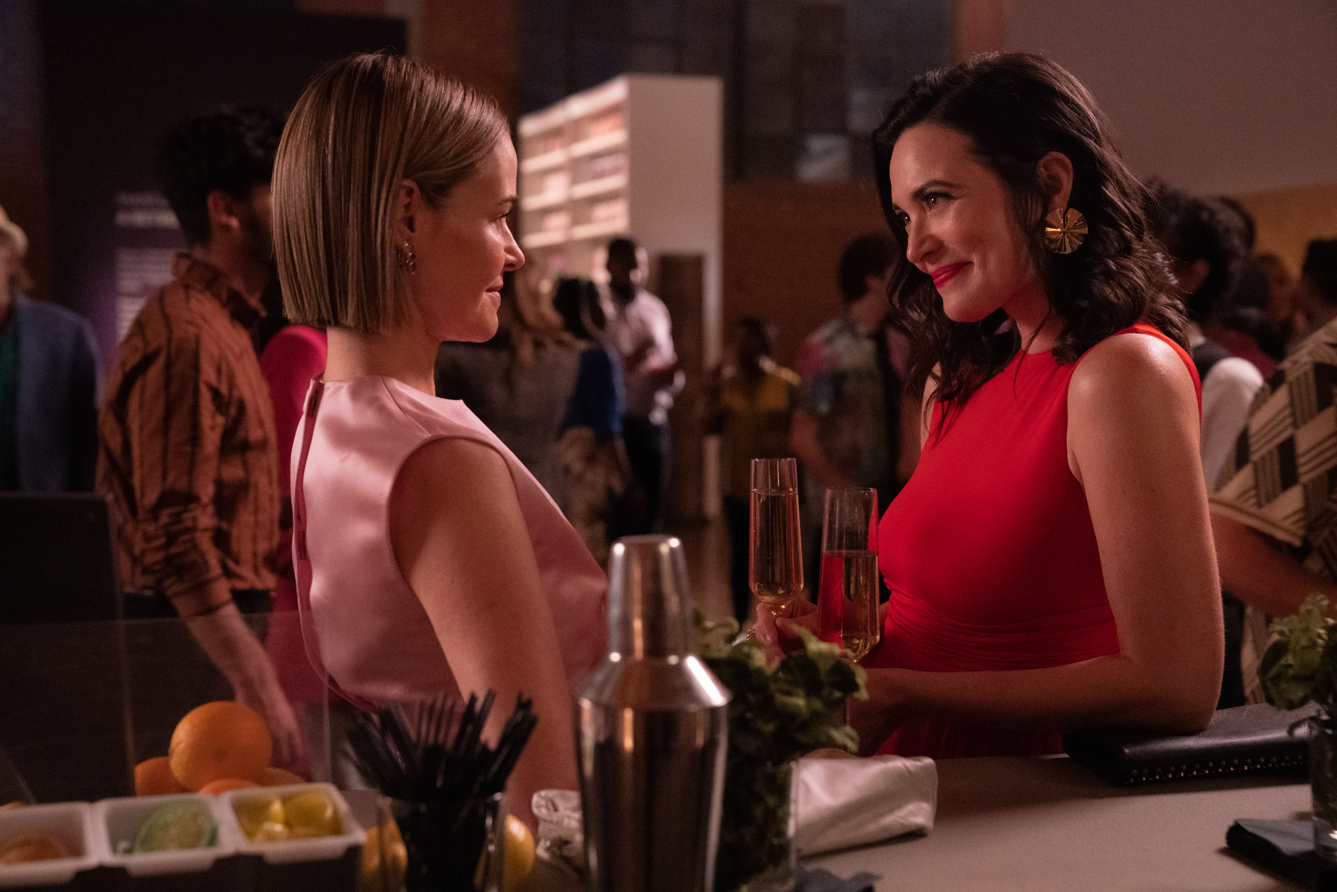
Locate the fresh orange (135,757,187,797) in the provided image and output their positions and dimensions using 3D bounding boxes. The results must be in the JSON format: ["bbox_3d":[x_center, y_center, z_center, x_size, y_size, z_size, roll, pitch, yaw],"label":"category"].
[{"bbox_3d":[-0.376,0.268,1.610,0.075,0.073,0.075,0,4,0],"label":"fresh orange"}]

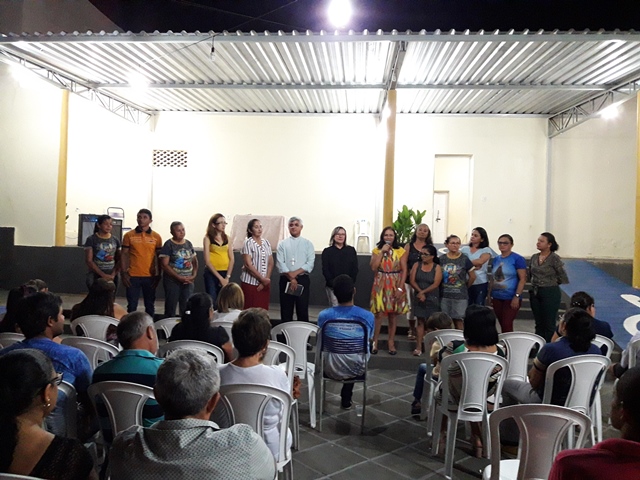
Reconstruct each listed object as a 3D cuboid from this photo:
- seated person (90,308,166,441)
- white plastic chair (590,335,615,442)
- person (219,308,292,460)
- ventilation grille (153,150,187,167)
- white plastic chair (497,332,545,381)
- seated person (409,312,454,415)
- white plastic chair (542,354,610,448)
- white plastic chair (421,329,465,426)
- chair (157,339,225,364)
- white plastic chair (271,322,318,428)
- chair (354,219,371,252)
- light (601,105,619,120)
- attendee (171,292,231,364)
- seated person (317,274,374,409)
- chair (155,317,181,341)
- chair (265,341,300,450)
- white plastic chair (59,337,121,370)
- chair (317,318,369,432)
[{"bbox_3d":[-0.945,0.960,2.920,0.500,1.180,0.800,2,0,6],"label":"seated person"},{"bbox_3d":[2.162,1.199,4.424,0.450,0.880,0.500,1,0,0],"label":"white plastic chair"},{"bbox_3d":[-0.310,0.986,3.042,0.480,1.260,0.750,1,0,6],"label":"person"},{"bbox_3d":[-3.691,-2.010,12.800,0.880,0.420,0.100,1,0,4],"label":"ventilation grille"},{"bbox_3d":[1.620,1.179,4.430,0.440,0.870,0.510,1,0,-3],"label":"white plastic chair"},{"bbox_3d":[1.010,1.107,4.600,0.400,0.980,0.620,1,0,-10],"label":"seated person"},{"bbox_3d":[1.625,1.180,3.610,0.440,0.870,0.510,1,0,-15],"label":"white plastic chair"},{"bbox_3d":[1.101,1.187,4.564,0.450,0.880,0.500,1,0,4],"label":"white plastic chair"},{"bbox_3d":[-0.860,1.116,3.750,0.440,0.870,0.510,1,0,2],"label":"chair"},{"bbox_3d":[-0.188,1.171,4.753,0.450,0.880,0.500,1,0,5],"label":"white plastic chair"},{"bbox_3d":[1.135,-0.091,13.450,0.450,0.880,0.500,1,0,0],"label":"chair"},{"bbox_3d":[6.106,-2.684,10.900,0.340,0.300,0.340,1,0,0],"label":"light"},{"bbox_3d":[-0.865,0.960,3.950,0.470,1.180,0.750,2,0,6],"label":"attendee"},{"bbox_3d":[0.235,0.937,4.680,0.490,1.280,0.800,1,0,2],"label":"seated person"},{"bbox_3d":[-1.288,1.158,4.984,0.450,0.880,0.500,1,0,2],"label":"chair"},{"bbox_3d":[-0.385,1.128,3.750,0.440,0.870,0.510,1,0,2],"label":"chair"},{"bbox_3d":[-1.687,1.157,4.034,0.450,0.880,0.500,1,0,1],"label":"white plastic chair"},{"bbox_3d":[0.216,1.157,4.533,0.410,0.920,0.480,1,0,6],"label":"chair"}]

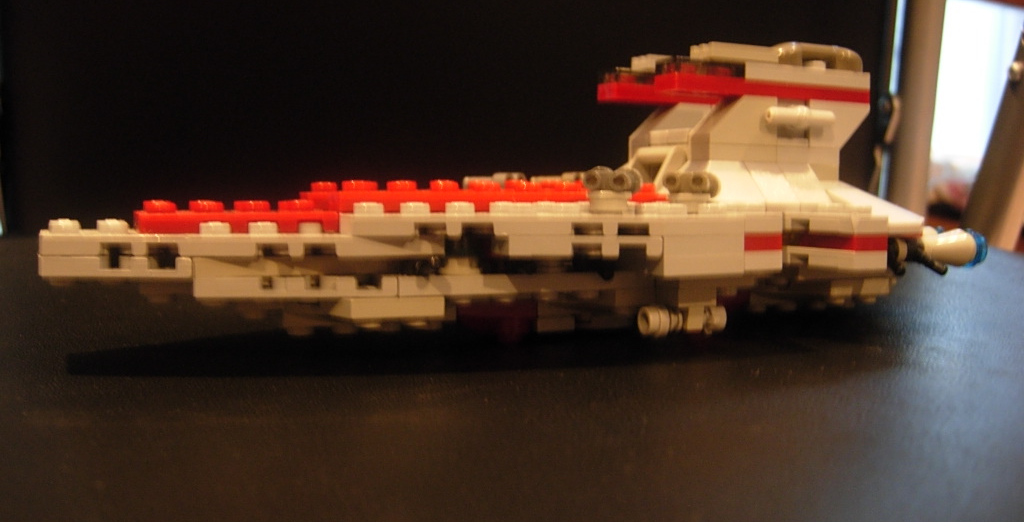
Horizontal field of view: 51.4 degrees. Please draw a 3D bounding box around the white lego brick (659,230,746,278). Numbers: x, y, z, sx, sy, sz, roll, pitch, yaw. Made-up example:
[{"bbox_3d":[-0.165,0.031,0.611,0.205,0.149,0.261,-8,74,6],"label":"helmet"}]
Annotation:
[{"bbox_3d":[0.030,-0.001,0.180,0.016,0.007,0.009,-1,4,-24],"label":"white lego brick"}]

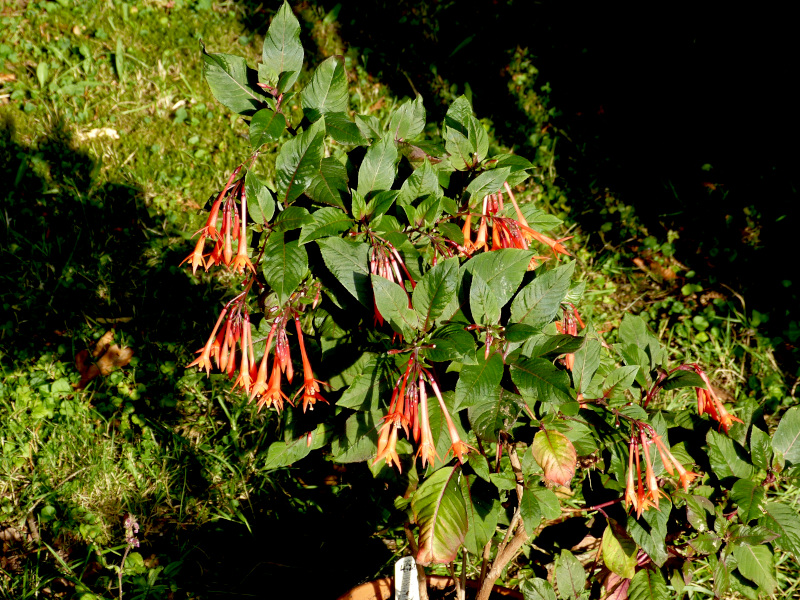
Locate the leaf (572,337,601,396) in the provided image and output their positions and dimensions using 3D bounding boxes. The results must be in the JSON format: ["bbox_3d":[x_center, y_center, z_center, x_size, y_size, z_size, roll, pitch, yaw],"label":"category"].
[{"bbox_3d":[0.150,0.053,2.120,0.021,0.016,0.052,14,68,-4],"label":"leaf"}]

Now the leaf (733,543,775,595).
[{"bbox_3d":[0.292,0.219,2.150,0.032,0.010,0.054,-24,70,-13],"label":"leaf"}]

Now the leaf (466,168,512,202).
[{"bbox_3d":[0.067,-0.085,1.934,0.044,0.009,0.018,-40,67,-21],"label":"leaf"}]

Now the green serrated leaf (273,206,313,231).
[{"bbox_3d":[-0.081,-0.062,2.020,0.033,0.008,0.023,-7,58,17],"label":"green serrated leaf"}]

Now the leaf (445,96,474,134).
[{"bbox_3d":[0.048,-0.136,2.060,0.024,0.051,0.009,-2,-11,-1],"label":"leaf"}]

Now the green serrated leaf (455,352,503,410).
[{"bbox_3d":[0.056,0.059,1.914,0.031,0.011,0.054,35,76,6],"label":"green serrated leaf"}]

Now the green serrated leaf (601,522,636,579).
[{"bbox_3d":[0.177,0.202,2.120,0.026,0.052,0.009,-22,-6,10],"label":"green serrated leaf"}]

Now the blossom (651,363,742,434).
[{"bbox_3d":[0.250,0.083,2.200,0.073,0.048,0.036,0,28,0],"label":"blossom"}]

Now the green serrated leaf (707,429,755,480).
[{"bbox_3d":[0.279,0.130,2.220,0.032,0.016,0.053,-25,69,-18],"label":"green serrated leaf"}]

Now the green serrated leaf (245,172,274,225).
[{"bbox_3d":[-0.104,-0.075,1.924,0.020,0.009,0.047,-24,68,6],"label":"green serrated leaf"}]

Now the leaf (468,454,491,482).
[{"bbox_3d":[0.064,0.135,2.130,0.015,0.008,0.031,-32,73,-13],"label":"leaf"}]

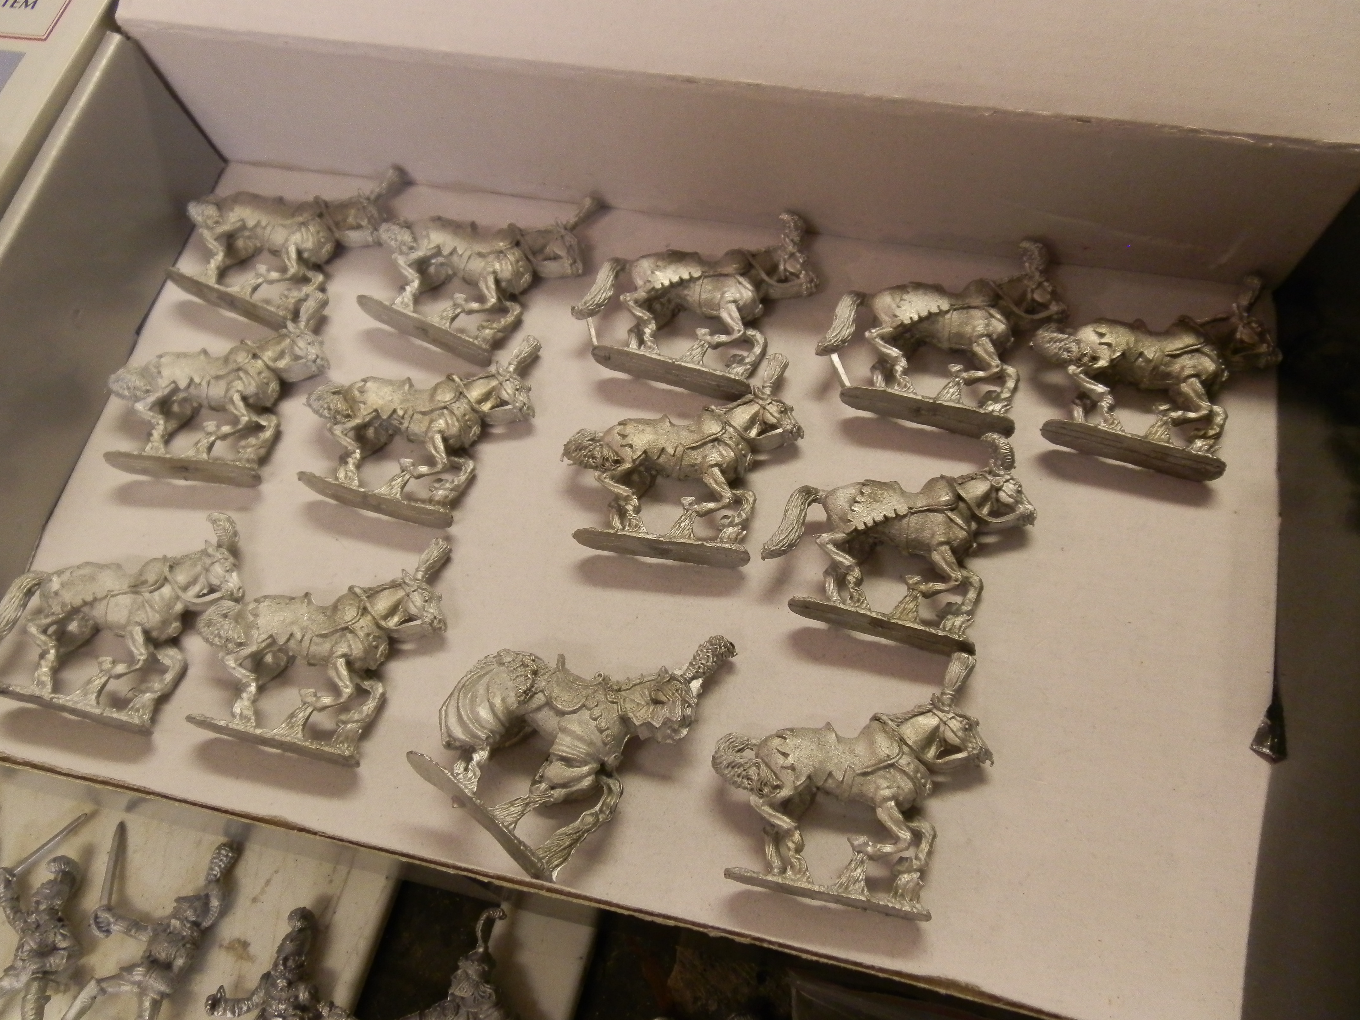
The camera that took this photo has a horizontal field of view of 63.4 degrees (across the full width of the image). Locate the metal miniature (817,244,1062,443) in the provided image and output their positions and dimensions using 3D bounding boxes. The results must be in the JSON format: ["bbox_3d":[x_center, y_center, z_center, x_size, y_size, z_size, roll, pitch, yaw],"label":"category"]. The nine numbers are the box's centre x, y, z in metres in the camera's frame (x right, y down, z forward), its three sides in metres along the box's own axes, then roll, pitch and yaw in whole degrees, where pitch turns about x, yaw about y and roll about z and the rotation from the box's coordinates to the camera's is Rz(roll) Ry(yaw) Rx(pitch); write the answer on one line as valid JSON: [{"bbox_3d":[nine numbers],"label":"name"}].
[{"bbox_3d":[0.055,-0.039,0.231,0.049,0.013,0.047,12,69,11],"label":"metal miniature"}]

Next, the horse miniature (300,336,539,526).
[{"bbox_3d":[-0.056,-0.021,0.235,0.049,0.013,0.048,15,69,11],"label":"horse miniature"}]

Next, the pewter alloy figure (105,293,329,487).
[{"bbox_3d":[-0.102,-0.029,0.244,0.049,0.013,0.048,6,67,7],"label":"pewter alloy figure"}]

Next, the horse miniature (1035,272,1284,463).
[{"bbox_3d":[0.097,-0.032,0.225,0.049,0.013,0.048,15,70,13],"label":"horse miniature"}]

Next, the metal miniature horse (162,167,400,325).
[{"bbox_3d":[-0.092,-0.066,0.256,0.049,0.013,0.048,21,71,15],"label":"metal miniature horse"}]

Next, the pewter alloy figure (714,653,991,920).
[{"bbox_3d":[0.030,0.045,0.195,0.049,0.013,0.048,9,68,10],"label":"pewter alloy figure"}]

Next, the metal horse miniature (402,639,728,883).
[{"bbox_3d":[-0.019,0.036,0.206,0.038,0.016,0.055,34,66,18],"label":"metal horse miniature"}]

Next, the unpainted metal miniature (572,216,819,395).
[{"bbox_3d":[0.004,-0.049,0.240,0.049,0.013,0.047,15,69,12],"label":"unpainted metal miniature"}]

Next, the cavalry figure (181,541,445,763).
[{"bbox_3d":[-0.070,0.024,0.215,0.049,0.013,0.048,12,67,9],"label":"cavalry figure"}]

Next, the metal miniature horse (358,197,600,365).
[{"bbox_3d":[-0.046,-0.058,0.250,0.049,0.013,0.048,24,72,15],"label":"metal miniature horse"}]

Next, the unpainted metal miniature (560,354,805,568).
[{"bbox_3d":[0.000,-0.013,0.225,0.049,0.013,0.048,7,67,8],"label":"unpainted metal miniature"}]

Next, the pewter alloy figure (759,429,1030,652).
[{"bbox_3d":[0.043,0.002,0.214,0.049,0.013,0.047,13,69,11],"label":"pewter alloy figure"}]

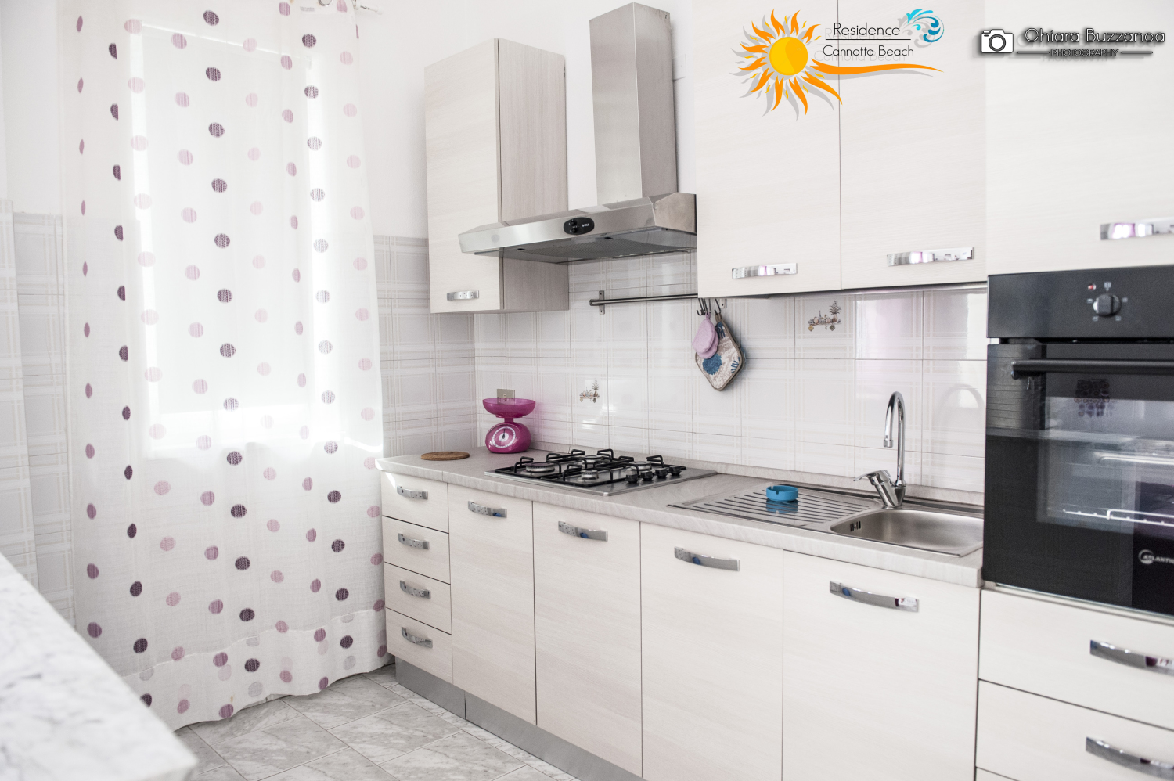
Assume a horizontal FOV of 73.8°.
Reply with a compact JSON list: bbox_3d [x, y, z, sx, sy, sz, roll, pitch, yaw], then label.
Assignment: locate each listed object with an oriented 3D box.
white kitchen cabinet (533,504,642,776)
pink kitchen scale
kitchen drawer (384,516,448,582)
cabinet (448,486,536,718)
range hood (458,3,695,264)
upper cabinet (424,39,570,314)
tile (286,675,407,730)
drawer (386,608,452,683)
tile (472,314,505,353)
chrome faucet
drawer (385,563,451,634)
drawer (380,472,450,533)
[{"bbox_3d":[0.180,0.714,2.561,0.443,0.738,0.584,3,5,44],"label":"white kitchen cabinet"},{"bbox_3d":[-0.329,0.144,3.363,0.205,0.220,0.195,2,5,41],"label":"pink kitchen scale"},{"bbox_3d":[-0.504,0.591,3.130,0.437,0.187,0.471,3,5,44],"label":"kitchen drawer"},{"bbox_3d":[-0.140,0.689,2.845,0.450,0.736,0.553,3,5,44],"label":"cabinet"},{"bbox_3d":[0.051,-0.859,2.551,0.867,0.793,0.531,3,5,44],"label":"range hood"},{"bbox_3d":[-0.353,-0.791,3.071,0.432,0.963,0.351,3,5,44],"label":"upper cabinet"},{"bbox_3d":[-0.925,1.211,3.020,0.335,0.013,0.322,3,5,44],"label":"tile"},{"bbox_3d":[-0.485,0.952,3.136,0.433,0.182,0.468,3,5,44],"label":"drawer"},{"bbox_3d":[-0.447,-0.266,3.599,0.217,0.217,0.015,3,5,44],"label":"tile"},{"bbox_3d":[0.803,0.162,2.141,0.169,0.305,0.072,-4,5,-40],"label":"chrome faucet"},{"bbox_3d":[-0.488,0.768,3.124,0.433,0.183,0.468,3,5,44],"label":"drawer"},{"bbox_3d":[-0.490,0.398,3.087,0.433,0.180,0.475,3,5,44],"label":"drawer"}]

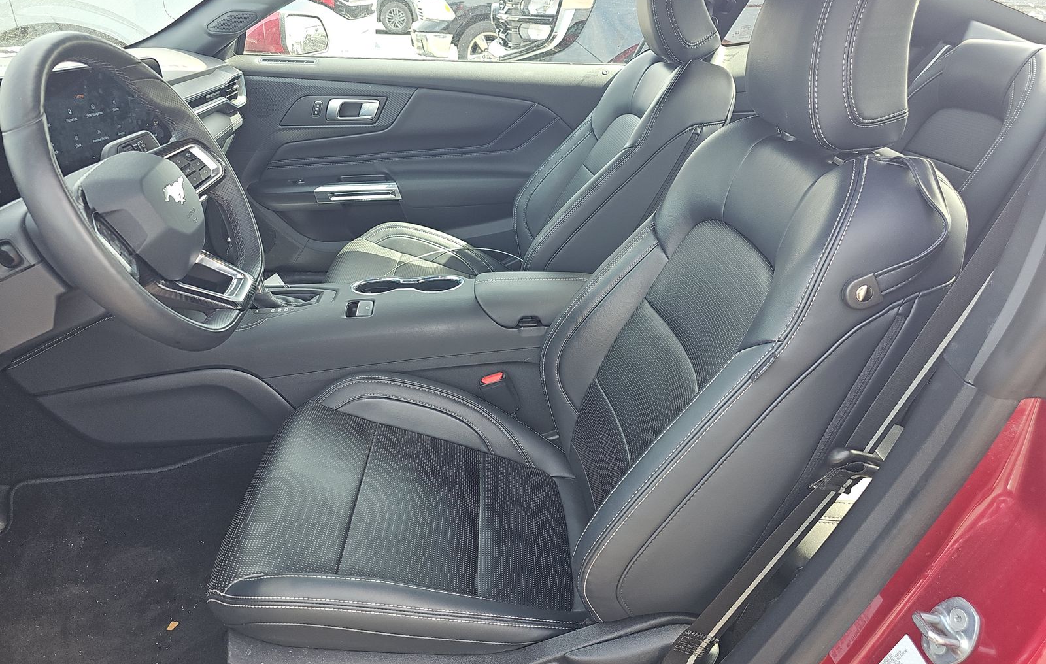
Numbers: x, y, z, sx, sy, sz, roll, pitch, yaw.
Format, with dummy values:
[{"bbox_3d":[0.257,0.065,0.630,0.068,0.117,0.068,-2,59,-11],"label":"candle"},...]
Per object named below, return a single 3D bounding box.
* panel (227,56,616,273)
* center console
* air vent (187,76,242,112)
[{"bbox_3d":[-0.232,-0.427,1.854,1.150,0.580,0.150,-1,28,-2],"label":"panel"},{"bbox_3d":[-0.296,0.020,1.313,1.100,0.300,0.260,-1,28,-2],"label":"center console"},{"bbox_3d":[-0.705,-0.547,1.612,0.050,0.070,0.260,-1,28,-2],"label":"air vent"}]

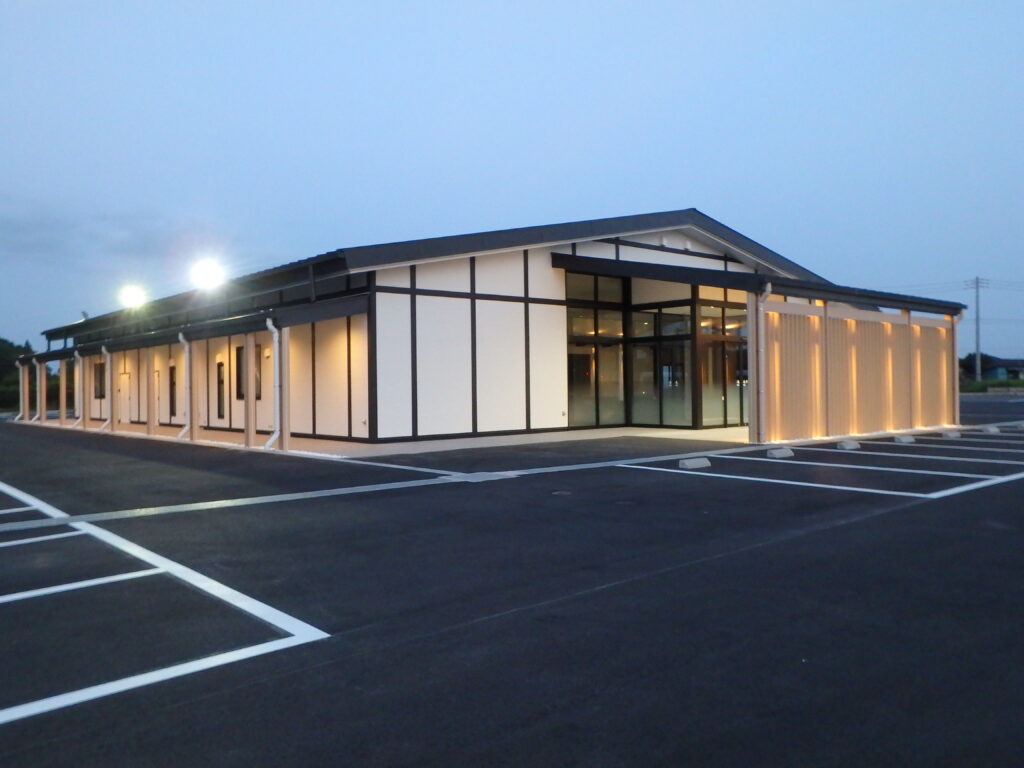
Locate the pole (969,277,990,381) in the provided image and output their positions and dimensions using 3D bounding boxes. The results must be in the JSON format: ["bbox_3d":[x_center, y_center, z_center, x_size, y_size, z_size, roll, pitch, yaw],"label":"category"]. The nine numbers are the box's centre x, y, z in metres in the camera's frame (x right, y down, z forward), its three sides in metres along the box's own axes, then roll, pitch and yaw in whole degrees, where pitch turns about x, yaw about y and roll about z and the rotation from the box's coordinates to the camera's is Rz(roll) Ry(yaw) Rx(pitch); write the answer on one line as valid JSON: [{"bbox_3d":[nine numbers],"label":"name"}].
[{"bbox_3d":[46.255,-5.448,82.041,2.100,10.400,0.450,-1,0,29],"label":"pole"}]

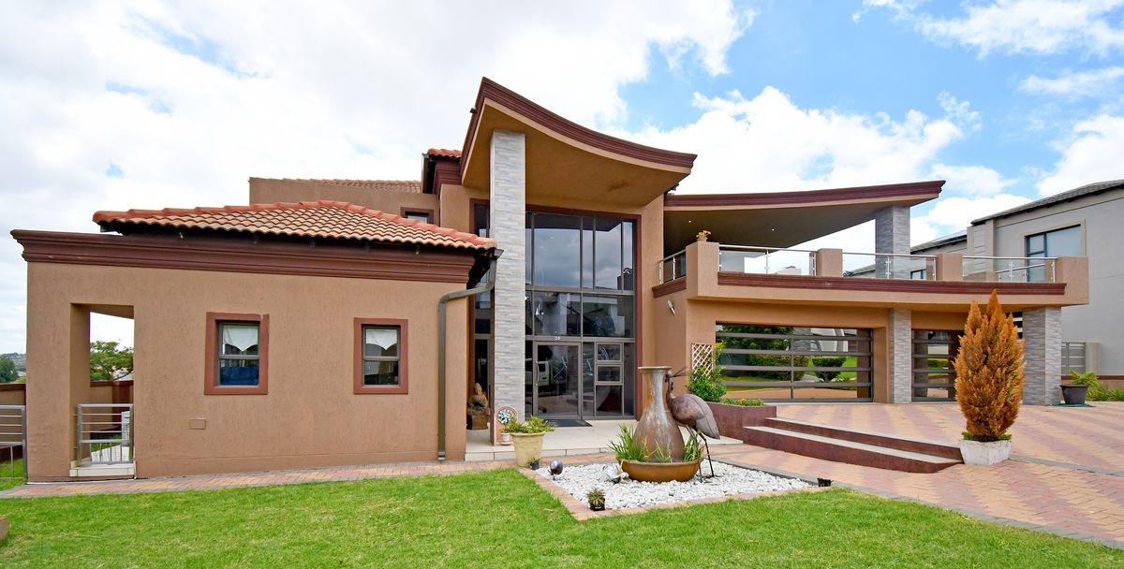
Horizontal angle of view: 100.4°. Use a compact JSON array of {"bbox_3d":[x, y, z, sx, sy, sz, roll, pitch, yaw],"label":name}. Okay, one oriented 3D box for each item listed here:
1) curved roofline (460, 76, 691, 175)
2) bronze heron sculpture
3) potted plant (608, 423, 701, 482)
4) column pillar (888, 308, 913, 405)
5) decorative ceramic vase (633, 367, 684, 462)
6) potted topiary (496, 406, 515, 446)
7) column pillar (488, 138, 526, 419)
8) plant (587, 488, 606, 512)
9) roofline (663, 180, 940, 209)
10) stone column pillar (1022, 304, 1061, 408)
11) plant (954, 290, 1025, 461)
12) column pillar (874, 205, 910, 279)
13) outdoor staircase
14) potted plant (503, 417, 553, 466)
[{"bbox_3d":[0.090,-2.480,9.500,3.800,1.300,3.400,2,-6,-17],"label":"curved roofline"},{"bbox_3d":[1.688,1.803,6.050,0.700,1.370,0.320,-2,-6,23],"label":"bronze heron sculpture"},{"bbox_3d":[1.280,2.270,6.400,1.240,0.740,1.180,0,0,0],"label":"potted plant"},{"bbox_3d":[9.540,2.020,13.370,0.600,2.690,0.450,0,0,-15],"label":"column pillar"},{"bbox_3d":[1.325,1.800,6.400,0.680,1.330,0.680,0,0,0],"label":"decorative ceramic vase"},{"bbox_3d":[-0.975,2.485,8.200,0.380,0.690,0.140,0,-2,-13],"label":"potted topiary"},{"bbox_3d":[-0.980,0.100,8.370,0.550,5.400,0.550,1,-3,-17],"label":"column pillar"},{"bbox_3d":[0.354,2.226,4.850,0.190,0.245,0.190,0,0,0],"label":"plant"},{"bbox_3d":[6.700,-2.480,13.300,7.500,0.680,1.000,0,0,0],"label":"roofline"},{"bbox_3d":[13.450,1.990,13.120,0.620,2.690,0.520,0,0,-15],"label":"stone column pillar"},{"bbox_3d":[5.147,1.124,5.650,0.680,2.060,0.680,2,-6,-17],"label":"plant"},{"bbox_3d":[9.535,-0.980,13.470,0.610,2.380,0.530,0,0,-15],"label":"column pillar"},{"bbox_3d":[4.120,2.440,7.170,0.580,0.450,3.400,3,-9,-17],"label":"outdoor staircase"},{"bbox_3d":[-0.518,2.378,7.100,0.710,0.740,0.700,2,-6,-17],"label":"potted plant"}]

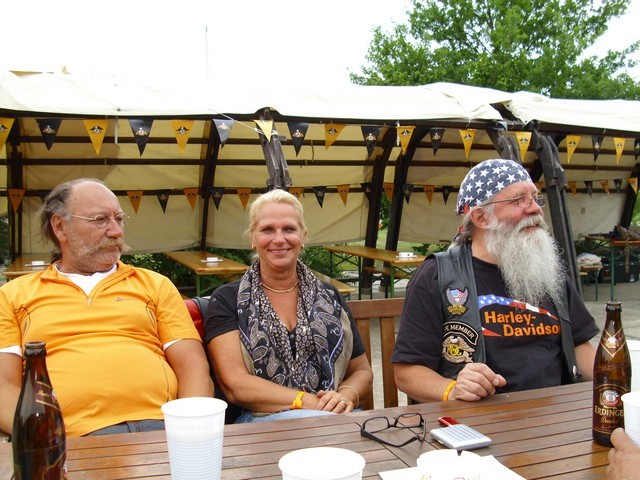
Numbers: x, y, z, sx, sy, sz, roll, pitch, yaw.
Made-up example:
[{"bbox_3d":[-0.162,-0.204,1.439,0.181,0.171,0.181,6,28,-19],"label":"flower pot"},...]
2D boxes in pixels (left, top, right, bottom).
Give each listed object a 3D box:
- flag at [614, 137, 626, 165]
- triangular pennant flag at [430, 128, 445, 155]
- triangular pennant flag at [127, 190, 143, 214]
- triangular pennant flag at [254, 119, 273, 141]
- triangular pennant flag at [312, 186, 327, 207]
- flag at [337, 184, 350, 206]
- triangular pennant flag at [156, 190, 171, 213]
[{"bbox_3d":[3.335,-0.980,7.193,0.200,0.290,0.020,-2,4,-26],"label":"flag"},{"bbox_3d":[1.136,-0.943,6.256,0.195,0.295,0.010,-2,3,-21],"label":"triangular pennant flag"},{"bbox_3d":[-2.327,-0.467,8.160,0.200,0.290,0.020,-1,3,-9],"label":"triangular pennant flag"},{"bbox_3d":[-0.453,-0.924,5.546,0.195,0.295,0.015,-2,-39,-21],"label":"triangular pennant flag"},{"bbox_3d":[-0.003,-0.601,9.149,0.195,0.295,0.010,-2,3,-21],"label":"triangular pennant flag"},{"bbox_3d":[0.337,-0.612,9.000,0.200,0.300,0.020,-1,2,-19],"label":"flag"},{"bbox_3d":[-1.977,-0.481,8.200,0.200,0.300,0.020,-1,2,-18],"label":"triangular pennant flag"}]

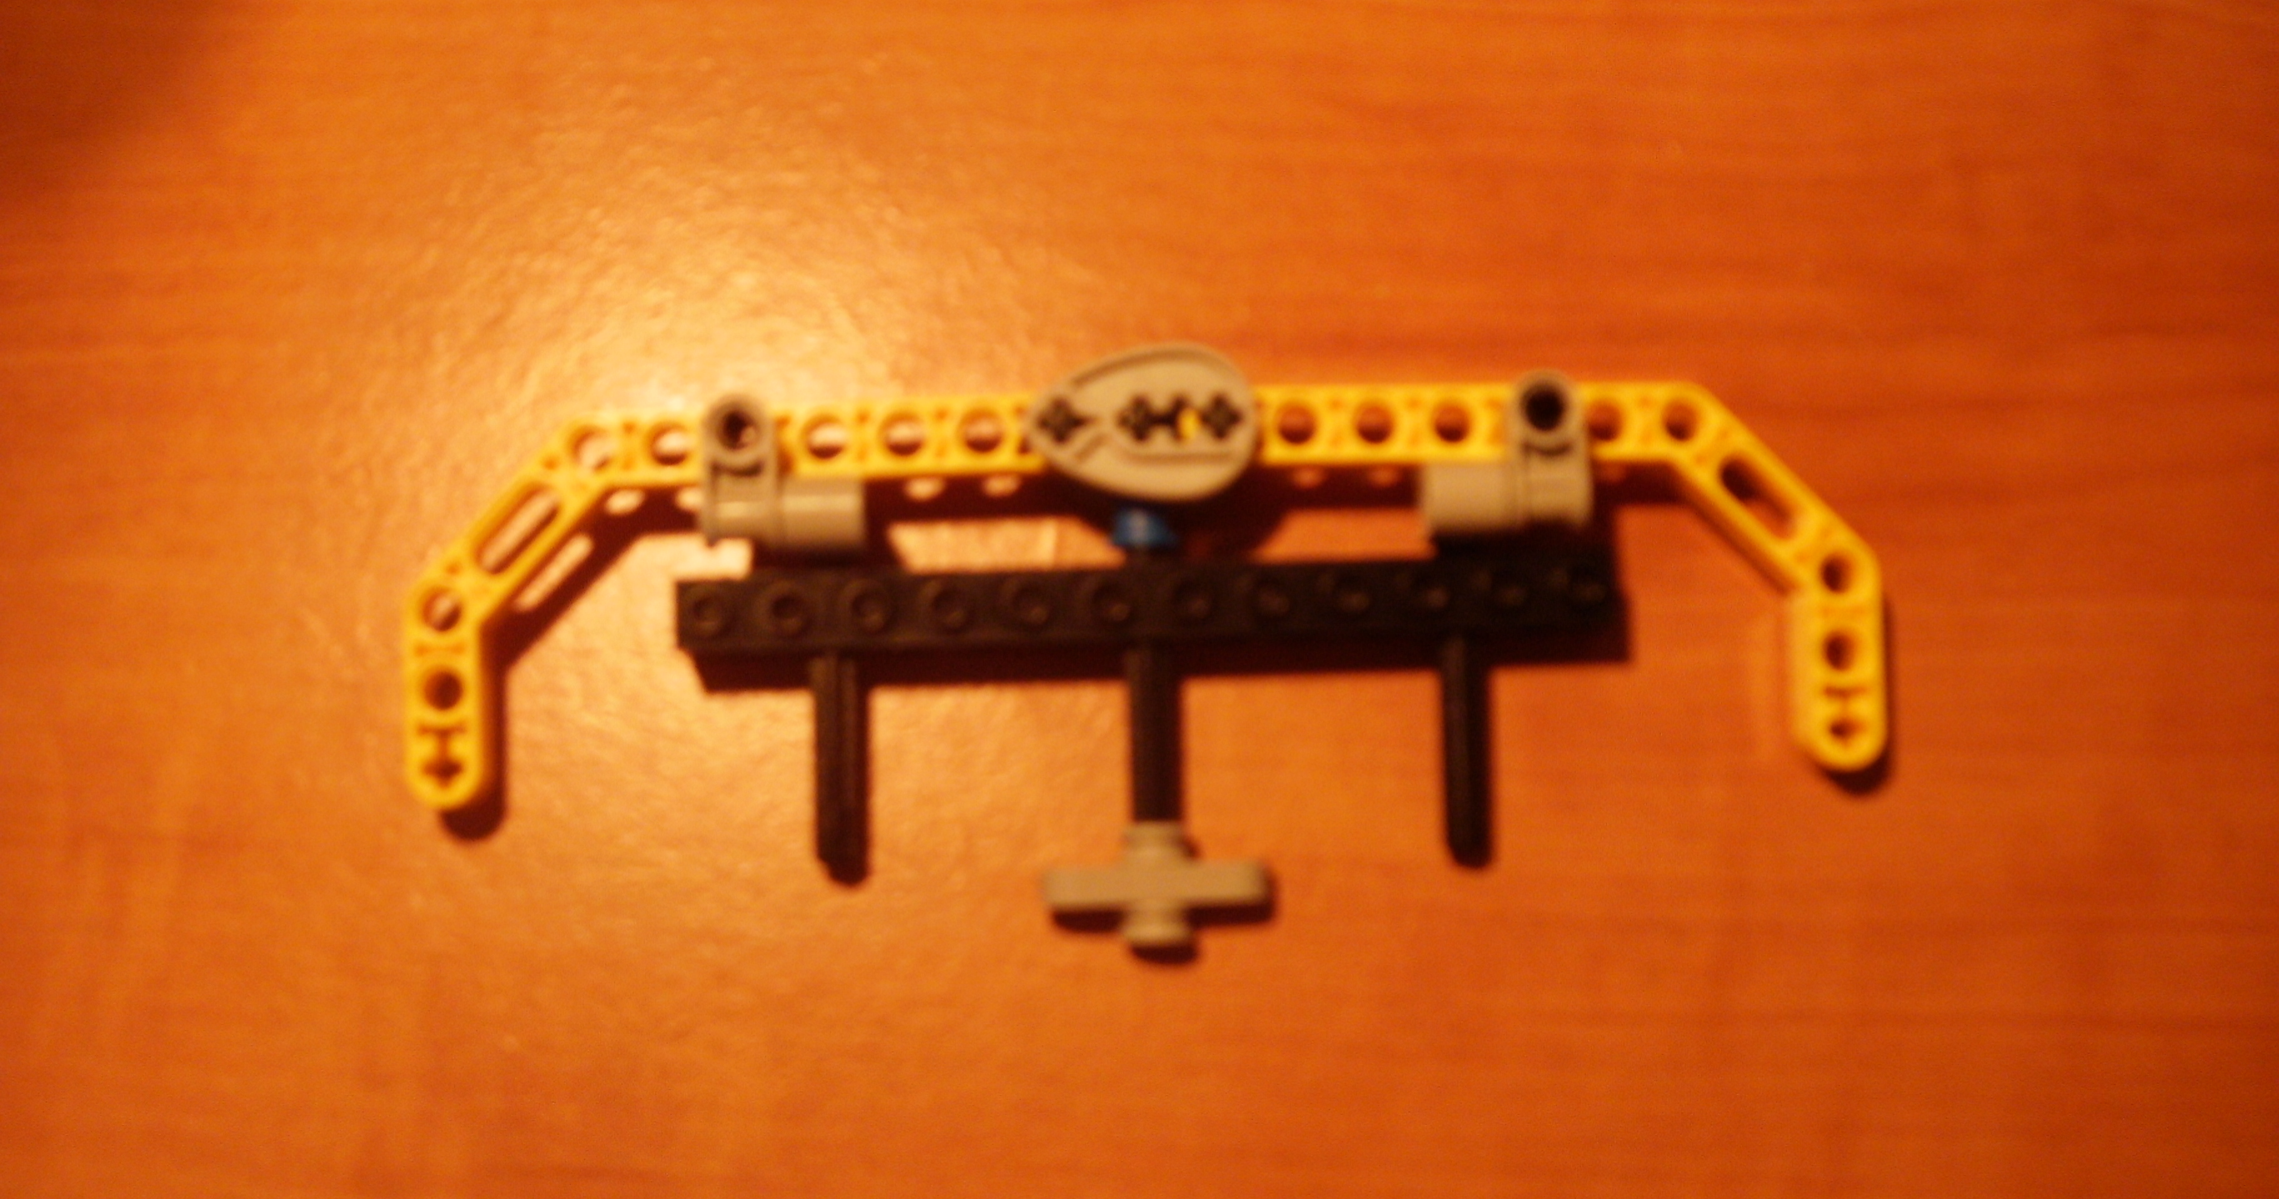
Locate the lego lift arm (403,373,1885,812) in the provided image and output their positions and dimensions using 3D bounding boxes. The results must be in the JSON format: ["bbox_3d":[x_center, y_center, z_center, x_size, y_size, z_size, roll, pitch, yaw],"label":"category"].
[{"bbox_3d":[0.001,-0.001,0.239,0.151,0.008,0.042,-1,84,-1],"label":"lego lift arm"}]

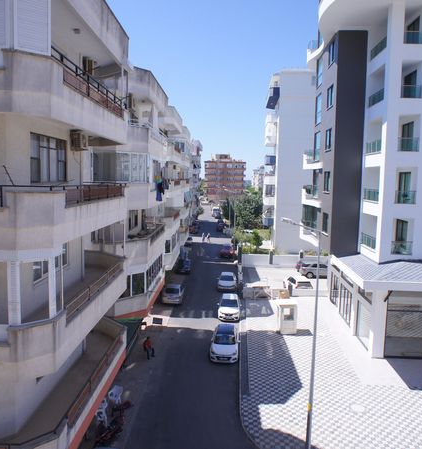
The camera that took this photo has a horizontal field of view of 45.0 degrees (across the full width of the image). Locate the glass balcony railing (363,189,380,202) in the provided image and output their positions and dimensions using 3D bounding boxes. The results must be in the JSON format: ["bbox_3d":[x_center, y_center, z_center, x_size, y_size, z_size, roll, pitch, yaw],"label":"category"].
[{"bbox_3d":[10.775,-1.935,34.180,0.160,0.820,3.830,2,5,3],"label":"glass balcony railing"}]

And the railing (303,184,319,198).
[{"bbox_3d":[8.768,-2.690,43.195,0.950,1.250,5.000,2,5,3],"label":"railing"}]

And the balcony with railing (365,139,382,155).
[{"bbox_3d":[10.533,-4.911,32.660,0.100,0.807,3.825,2,6,3],"label":"balcony with railing"}]

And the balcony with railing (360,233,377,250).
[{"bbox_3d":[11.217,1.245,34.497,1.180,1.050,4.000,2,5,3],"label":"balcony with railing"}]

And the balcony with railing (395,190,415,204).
[{"bbox_3d":[12.039,-1.659,31.444,1.291,0.829,0.100,1,5,2],"label":"balcony with railing"}]

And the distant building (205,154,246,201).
[{"bbox_3d":[6.592,-21.881,241.499,19.090,21.294,15.000,1,5,0],"label":"distant building"}]

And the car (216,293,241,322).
[{"bbox_3d":[1.530,6.880,42.300,1.750,1.480,4.300,2,5,2],"label":"car"}]

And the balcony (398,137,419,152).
[{"bbox_3d":[12.113,-4.871,31.151,1.301,0.854,0.100,1,5,2],"label":"balcony"}]

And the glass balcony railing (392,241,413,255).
[{"bbox_3d":[11.893,1.428,31.970,1.280,0.900,0.900,2,5,3],"label":"glass balcony railing"}]

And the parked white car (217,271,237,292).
[{"bbox_3d":[1.748,5.782,52.338,1.720,1.450,4.300,2,5,2],"label":"parked white car"}]

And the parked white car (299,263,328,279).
[{"bbox_3d":[12.356,5.173,56.465,4.400,1.500,1.780,1,5,2],"label":"parked white car"}]

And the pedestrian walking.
[{"bbox_3d":[-3.988,8.017,32.678,0.650,1.600,0.550,-2,6,-35],"label":"pedestrian walking"}]

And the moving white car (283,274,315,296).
[{"bbox_3d":[8.796,5.908,51.266,1.780,1.500,4.200,0,6,-10],"label":"moving white car"}]

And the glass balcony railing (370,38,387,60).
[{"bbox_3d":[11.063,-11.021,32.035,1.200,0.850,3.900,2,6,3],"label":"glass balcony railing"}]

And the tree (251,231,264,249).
[{"bbox_3d":[7.122,2.249,77.484,1.740,2.681,1.740,1,5,0],"label":"tree"}]

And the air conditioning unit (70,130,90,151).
[{"bbox_3d":[-4.841,-3.046,18.728,0.370,0.660,0.880,1,5,1],"label":"air conditioning unit"}]

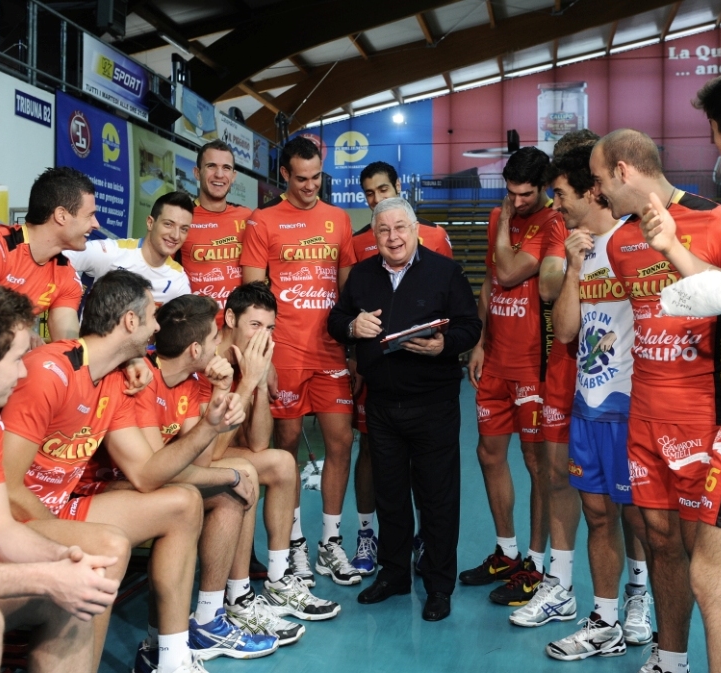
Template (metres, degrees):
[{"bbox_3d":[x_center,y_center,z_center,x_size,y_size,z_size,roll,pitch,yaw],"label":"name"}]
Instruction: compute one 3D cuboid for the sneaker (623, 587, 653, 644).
[{"bbox_3d":[1.006,0.997,3.245,0.117,0.146,0.322,1,2,17],"label":"sneaker"}]

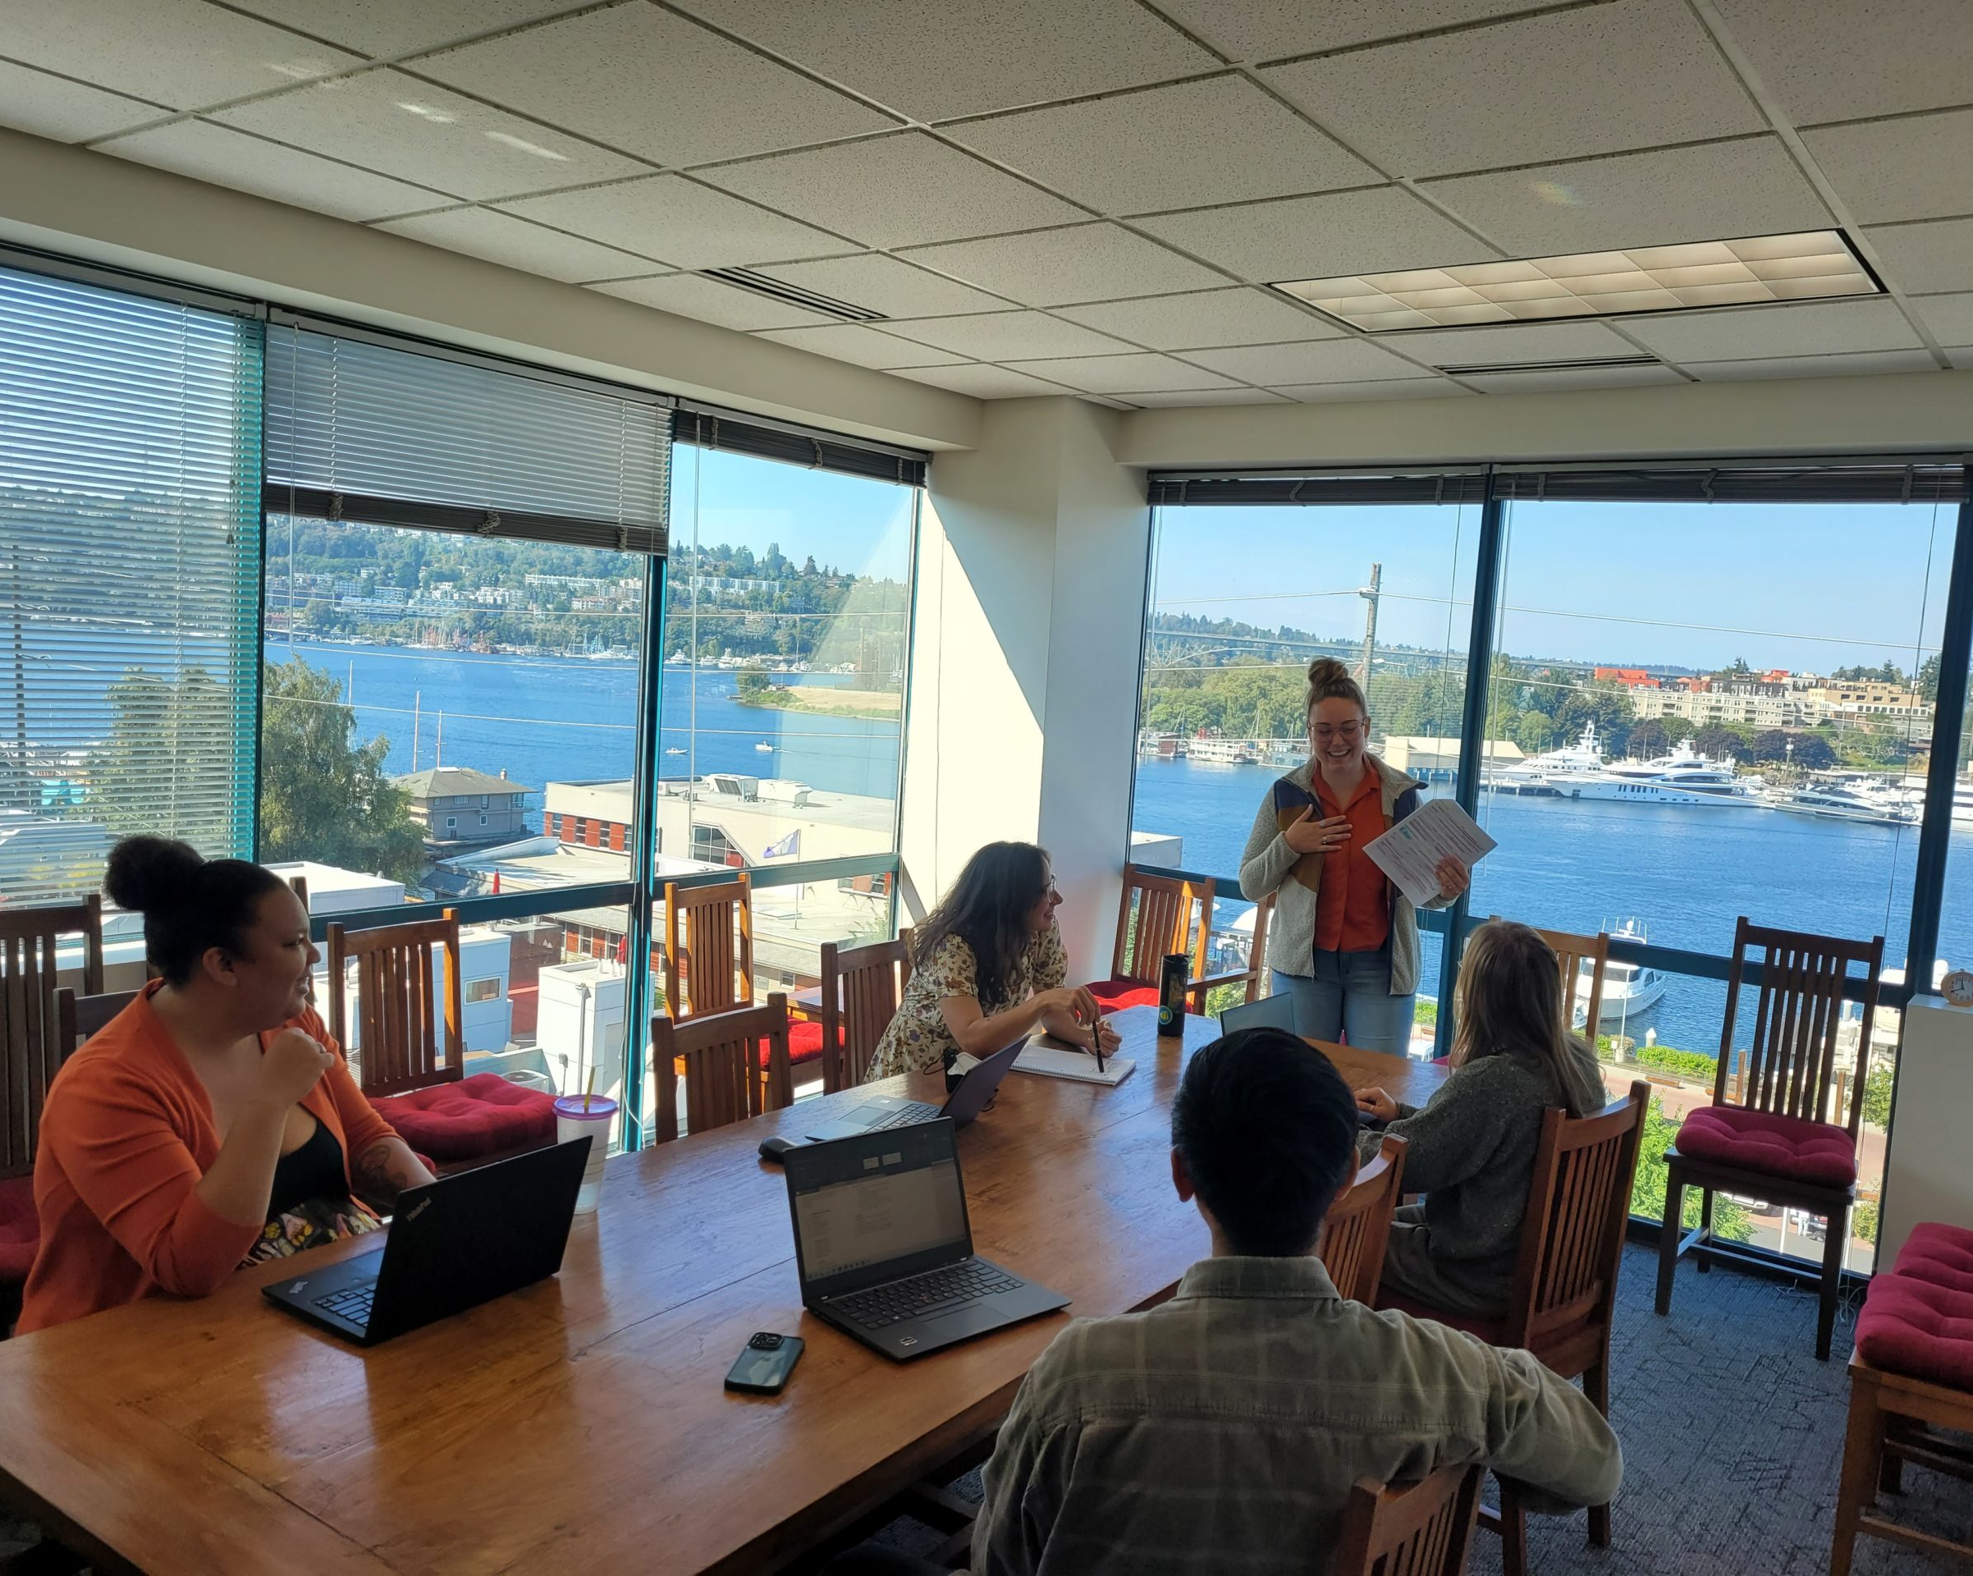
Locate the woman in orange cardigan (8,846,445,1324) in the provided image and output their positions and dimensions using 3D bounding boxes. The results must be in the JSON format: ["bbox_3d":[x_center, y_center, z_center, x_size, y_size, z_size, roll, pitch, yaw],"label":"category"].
[{"bbox_3d":[-1.142,0.738,2.444,0.690,1.330,0.570,7,6,36],"label":"woman in orange cardigan"}]

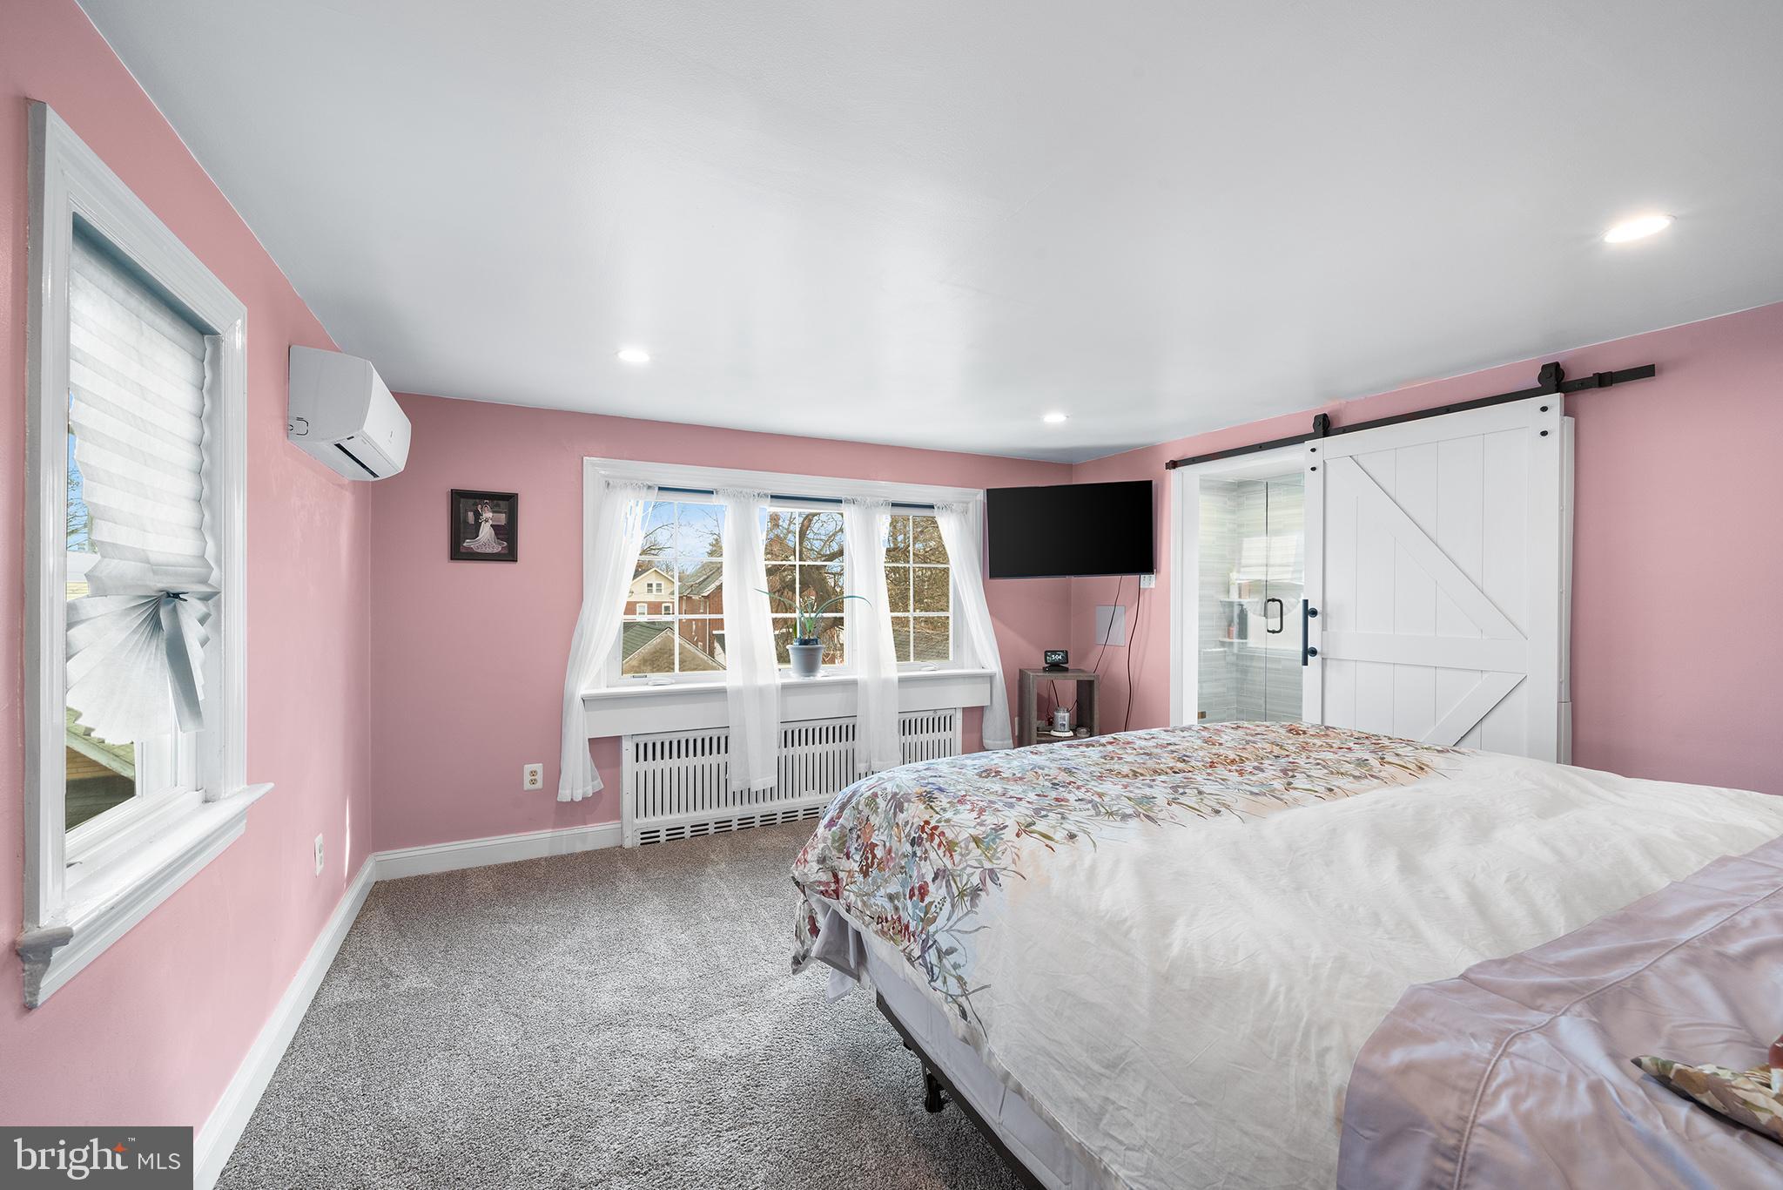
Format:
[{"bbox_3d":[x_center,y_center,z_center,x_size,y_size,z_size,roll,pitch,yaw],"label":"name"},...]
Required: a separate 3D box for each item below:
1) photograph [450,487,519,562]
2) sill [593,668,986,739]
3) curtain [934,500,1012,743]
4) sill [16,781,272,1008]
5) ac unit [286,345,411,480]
[{"bbox_3d":[-1.812,-0.302,3.094,0.259,0.311,0.022,0,0,-25],"label":"photograph"},{"bbox_3d":[-0.427,0.557,3.717,2.255,0.215,0.140,0,0,-25],"label":"sill"},{"bbox_3d":[0.505,0.195,4.153,0.540,1.510,0.090,0,0,-25],"label":"curtain"},{"bbox_3d":[-1.296,0.490,1.259,0.080,0.122,0.840,0,0,-28],"label":"sill"},{"bbox_3d":[-1.719,-0.544,2.242,0.187,0.257,0.714,0,0,-28],"label":"ac unit"}]

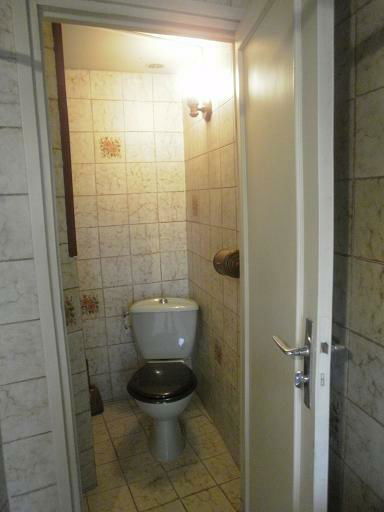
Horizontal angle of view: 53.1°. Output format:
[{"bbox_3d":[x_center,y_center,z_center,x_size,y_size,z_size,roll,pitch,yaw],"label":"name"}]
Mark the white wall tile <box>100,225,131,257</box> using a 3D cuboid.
[{"bbox_3d":[-0.505,-0.097,2.563,0.198,0.203,0.010,-4,8,-17],"label":"white wall tile"}]

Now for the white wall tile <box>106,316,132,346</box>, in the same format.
[{"bbox_3d":[-0.482,0.501,2.614,0.198,0.200,0.010,-5,8,-19],"label":"white wall tile"}]

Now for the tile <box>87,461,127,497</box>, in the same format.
[{"bbox_3d":[-0.444,1.123,1.938,0.197,0.010,0.197,-5,9,-23],"label":"tile"}]

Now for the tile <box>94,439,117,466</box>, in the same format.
[{"bbox_3d":[-0.522,1.088,2.106,0.198,0.010,0.198,-5,9,-22],"label":"tile"}]

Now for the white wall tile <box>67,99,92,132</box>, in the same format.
[{"bbox_3d":[-0.711,-0.865,2.355,0.197,0.199,0.010,-4,9,-15],"label":"white wall tile"}]

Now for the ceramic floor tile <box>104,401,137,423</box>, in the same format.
[{"bbox_3d":[-0.492,1.043,2.563,0.199,0.010,0.197,-5,9,-22],"label":"ceramic floor tile"}]

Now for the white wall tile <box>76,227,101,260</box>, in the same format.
[{"bbox_3d":[-0.685,-0.076,2.470,0.184,0.200,0.010,-5,8,-19],"label":"white wall tile"}]

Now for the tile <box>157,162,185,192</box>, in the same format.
[{"bbox_3d":[-0.140,-0.526,2.622,0.200,0.203,0.010,-4,8,-17],"label":"tile"}]

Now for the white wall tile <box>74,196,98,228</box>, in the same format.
[{"bbox_3d":[-0.683,-0.284,2.484,0.158,0.203,0.010,-4,8,-17],"label":"white wall tile"}]

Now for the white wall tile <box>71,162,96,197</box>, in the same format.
[{"bbox_3d":[-0.690,-0.484,2.456,0.158,0.203,0.010,-4,8,-17],"label":"white wall tile"}]

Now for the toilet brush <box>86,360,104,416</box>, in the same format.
[{"bbox_3d":[-0.647,0.843,2.510,0.120,0.370,0.120,-4,8,-15],"label":"toilet brush"}]

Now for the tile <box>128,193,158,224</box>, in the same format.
[{"bbox_3d":[-0.324,-0.316,2.564,0.198,0.200,0.010,-5,8,-19],"label":"tile"}]

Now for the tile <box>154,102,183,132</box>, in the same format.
[{"bbox_3d":[-0.157,-0.910,2.532,0.190,0.200,0.010,-4,8,-15],"label":"tile"}]

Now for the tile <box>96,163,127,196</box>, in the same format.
[{"bbox_3d":[-0.518,-0.496,2.484,0.198,0.200,0.010,-4,8,-15],"label":"tile"}]

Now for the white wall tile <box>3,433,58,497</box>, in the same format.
[{"bbox_3d":[-0.546,0.703,1.304,0.148,0.200,0.010,-5,9,-23],"label":"white wall tile"}]

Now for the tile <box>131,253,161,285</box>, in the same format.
[{"bbox_3d":[-0.308,0.087,2.621,0.198,0.200,0.010,-5,8,-19],"label":"tile"}]

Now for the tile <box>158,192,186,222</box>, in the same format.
[{"bbox_3d":[-0.133,-0.326,2.650,0.200,0.203,0.010,-4,8,-17],"label":"tile"}]

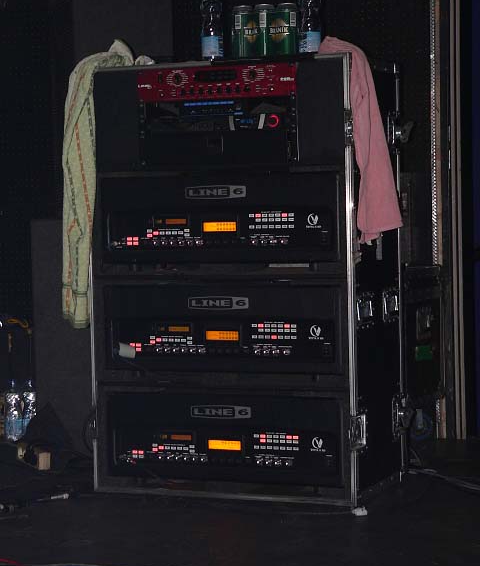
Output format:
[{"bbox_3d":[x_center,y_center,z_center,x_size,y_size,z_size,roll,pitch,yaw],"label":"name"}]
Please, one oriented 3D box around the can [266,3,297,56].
[{"bbox_3d":[0.134,-0.703,4.386,0.066,0.168,0.066,0,2,23],"label":"can"}]

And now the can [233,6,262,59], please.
[{"bbox_3d":[0.009,-0.702,4.423,0.066,0.168,0.066,-1,2,0],"label":"can"}]

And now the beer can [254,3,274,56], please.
[{"bbox_3d":[0.070,-0.702,4.404,0.066,0.168,0.066,-1,2,0],"label":"beer can"}]

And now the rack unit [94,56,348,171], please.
[{"bbox_3d":[0.003,-0.453,4.497,0.770,0.315,0.380,0,2,23],"label":"rack unit"}]

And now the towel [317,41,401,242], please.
[{"bbox_3d":[0.337,-0.393,4.350,0.160,0.565,0.330,0,2,23],"label":"towel"}]

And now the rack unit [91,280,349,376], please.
[{"bbox_3d":[-0.009,0.127,4.489,0.748,0.267,0.290,0,2,23],"label":"rack unit"}]

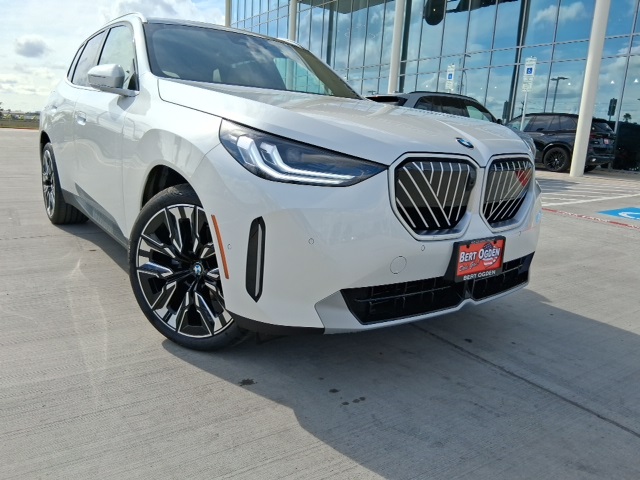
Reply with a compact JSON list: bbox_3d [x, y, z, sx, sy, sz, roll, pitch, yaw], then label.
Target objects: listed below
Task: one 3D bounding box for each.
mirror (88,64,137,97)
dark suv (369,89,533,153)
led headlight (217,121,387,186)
[{"bbox_3d":[-1.063,-0.823,2.474,0.220,0.145,0.200,-5,15,-38],"label":"mirror"},{"bbox_3d":[2.750,-2.250,10.850,4.800,1.700,1.950,-4,14,-36],"label":"dark suv"},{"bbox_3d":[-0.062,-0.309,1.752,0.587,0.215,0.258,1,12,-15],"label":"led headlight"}]

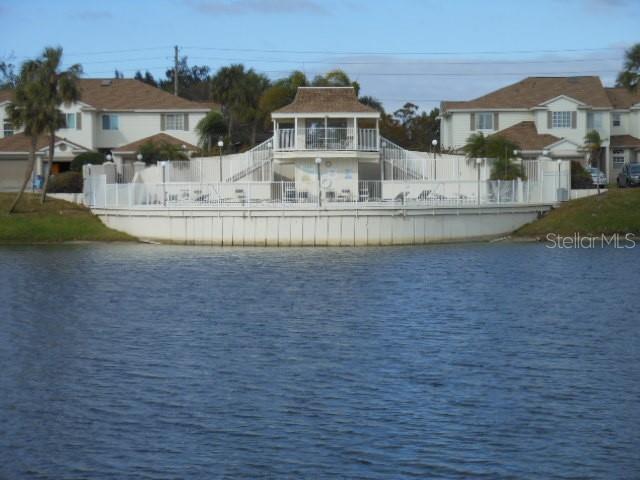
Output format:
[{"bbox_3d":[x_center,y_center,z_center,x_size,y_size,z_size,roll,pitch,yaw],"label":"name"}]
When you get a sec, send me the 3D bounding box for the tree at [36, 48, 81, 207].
[{"bbox_3d":[-15.143,-6.656,93.500,2.700,9.184,2.600,0,2,0],"label":"tree"}]

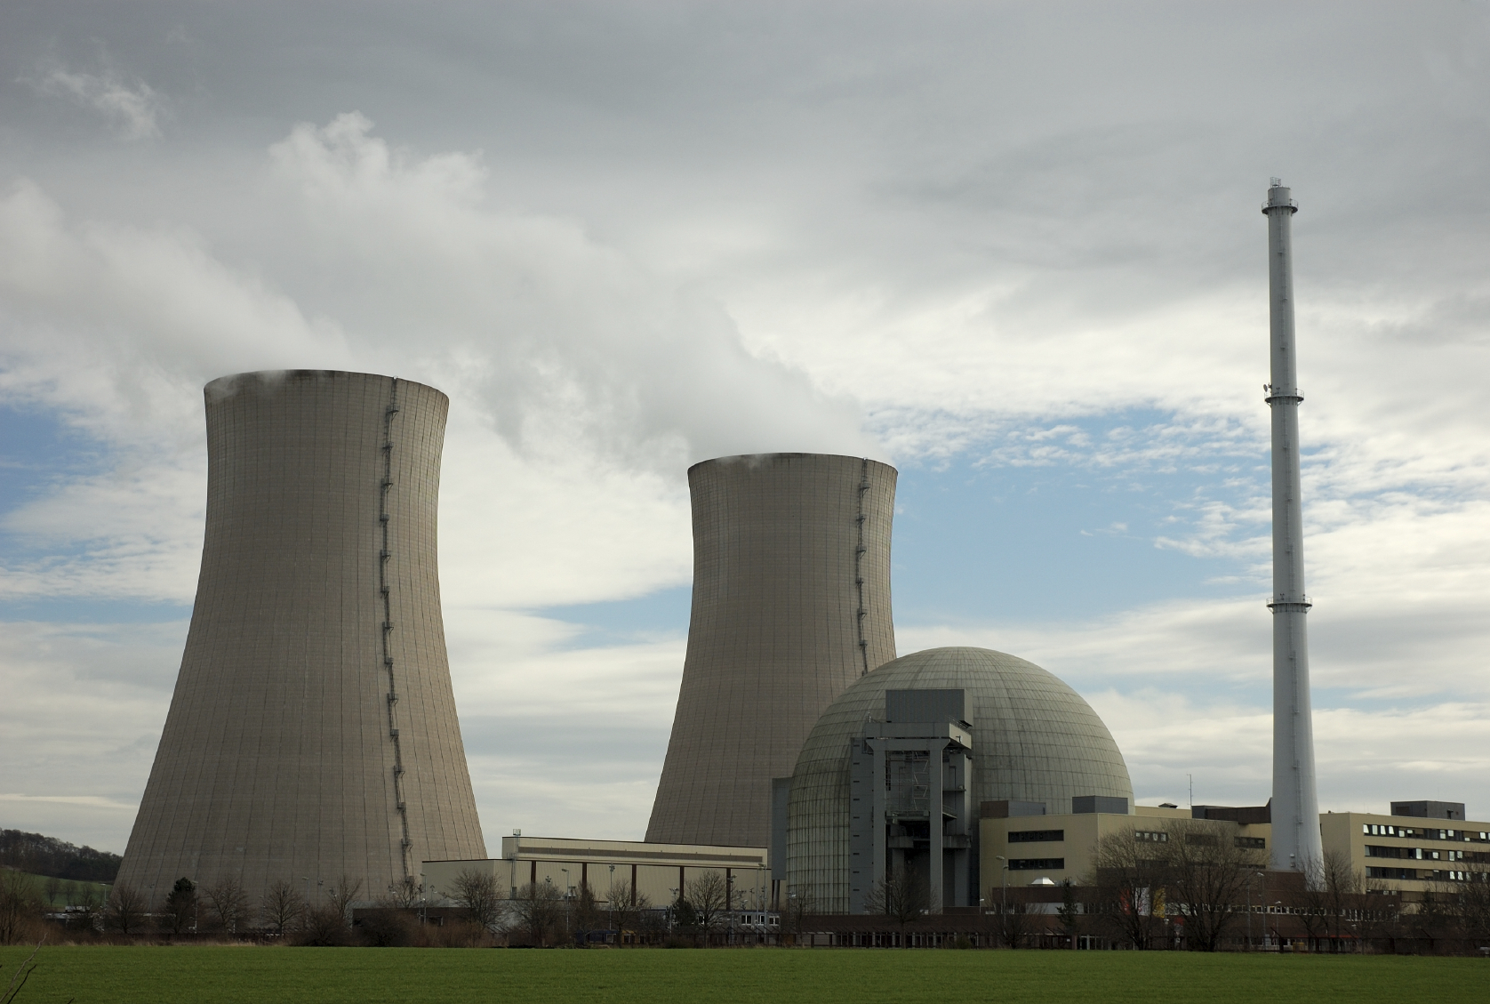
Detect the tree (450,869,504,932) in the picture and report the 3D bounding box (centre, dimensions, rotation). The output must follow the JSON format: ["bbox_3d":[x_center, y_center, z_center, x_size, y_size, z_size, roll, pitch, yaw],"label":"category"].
[{"bbox_3d":[-43.580,65.470,409.760,9.050,11.770,9.050,2,-10,-6],"label":"tree"}]

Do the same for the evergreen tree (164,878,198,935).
[{"bbox_3d":[-106.180,76.470,473.710,6.100,11.190,6.100,3,-10,-12],"label":"evergreen tree"}]

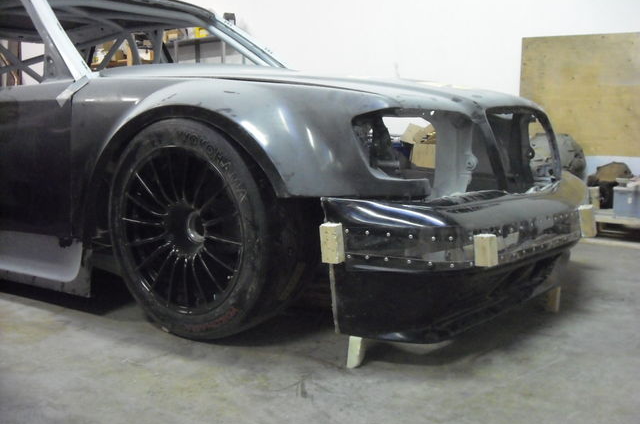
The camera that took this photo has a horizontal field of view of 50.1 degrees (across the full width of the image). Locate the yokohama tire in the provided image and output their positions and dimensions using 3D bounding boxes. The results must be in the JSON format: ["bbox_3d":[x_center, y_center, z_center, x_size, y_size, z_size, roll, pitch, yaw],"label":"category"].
[{"bbox_3d":[-0.342,0.043,2.063,0.645,0.645,0.250,5,10,34],"label":"yokohama tire"}]

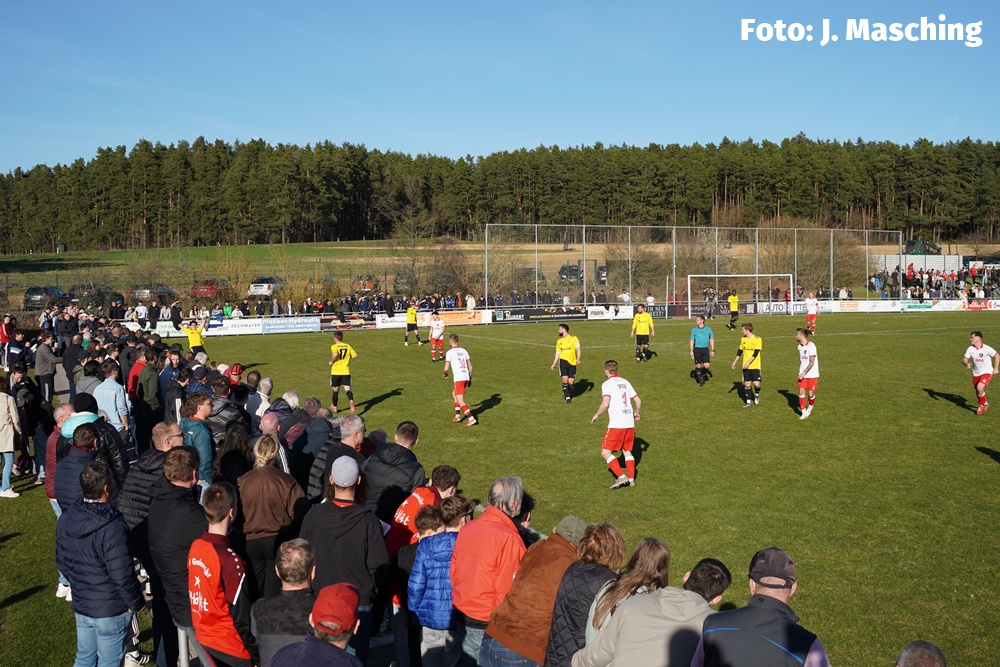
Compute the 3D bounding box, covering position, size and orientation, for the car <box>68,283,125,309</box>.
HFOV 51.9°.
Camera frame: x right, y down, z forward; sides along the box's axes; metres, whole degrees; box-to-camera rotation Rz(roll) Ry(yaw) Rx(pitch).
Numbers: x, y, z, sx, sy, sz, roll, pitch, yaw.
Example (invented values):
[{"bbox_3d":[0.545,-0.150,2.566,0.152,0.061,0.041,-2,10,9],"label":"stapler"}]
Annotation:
[{"bbox_3d":[-27.709,-2.572,70.500,1.820,1.570,4.550,0,4,11],"label":"car"}]

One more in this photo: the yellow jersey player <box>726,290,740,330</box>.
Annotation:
[{"bbox_3d":[11.009,-1.088,48.400,0.580,1.830,0.500,-1,3,-6],"label":"yellow jersey player"}]

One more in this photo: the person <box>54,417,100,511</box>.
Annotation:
[{"bbox_3d":[-3.256,1.588,8.150,0.510,1.770,0.350,0,3,14],"label":"person"}]

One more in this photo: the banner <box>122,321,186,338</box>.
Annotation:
[{"bbox_3d":[-16.892,-0.167,50.400,3.100,0.790,0.050,-2,4,-24],"label":"banner"}]

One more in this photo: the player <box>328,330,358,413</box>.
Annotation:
[{"bbox_3d":[-3.404,0.821,22.150,0.580,1.752,0.480,-2,3,-12],"label":"player"}]

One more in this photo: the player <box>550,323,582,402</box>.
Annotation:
[{"bbox_3d":[1.481,0.668,23.050,0.620,1.741,0.420,0,3,20],"label":"player"}]

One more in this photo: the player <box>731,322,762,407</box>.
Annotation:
[{"bbox_3d":[5.360,0.668,22.250,0.620,1.770,0.450,1,4,27],"label":"player"}]

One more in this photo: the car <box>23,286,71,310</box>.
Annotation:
[{"bbox_3d":[-31.211,-2.451,71.000,1.820,1.600,4.550,-1,3,-6],"label":"car"}]

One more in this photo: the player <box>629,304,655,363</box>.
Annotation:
[{"bbox_3d":[4.492,0.004,32.448,0.660,1.839,0.400,0,3,10],"label":"player"}]

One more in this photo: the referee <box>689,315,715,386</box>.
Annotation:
[{"bbox_3d":[5.037,0.436,25.650,0.580,1.746,0.400,0,3,14],"label":"referee"}]

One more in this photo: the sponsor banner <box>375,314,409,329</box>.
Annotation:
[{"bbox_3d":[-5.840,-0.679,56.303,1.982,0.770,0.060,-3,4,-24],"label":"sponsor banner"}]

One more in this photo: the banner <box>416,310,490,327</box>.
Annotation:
[{"bbox_3d":[-2.544,-0.831,57.615,4.525,0.780,0.060,-3,4,-24],"label":"banner"}]

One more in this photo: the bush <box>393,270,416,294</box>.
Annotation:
[{"bbox_3d":[-6.411,-3.356,69.000,1.700,1.800,1.600,-2,4,-25],"label":"bush"}]

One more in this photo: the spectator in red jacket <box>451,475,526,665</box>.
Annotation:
[{"bbox_3d":[-0.060,1.710,6.070,0.550,1.740,0.450,2,4,38],"label":"spectator in red jacket"}]

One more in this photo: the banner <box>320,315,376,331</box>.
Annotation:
[{"bbox_3d":[-7.720,-0.533,52.724,2.982,0.750,0.050,-2,4,-25],"label":"banner"}]

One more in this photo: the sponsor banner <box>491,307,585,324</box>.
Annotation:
[{"bbox_3d":[2.235,-1.038,57.357,6.014,0.740,0.050,-2,4,-25],"label":"sponsor banner"}]

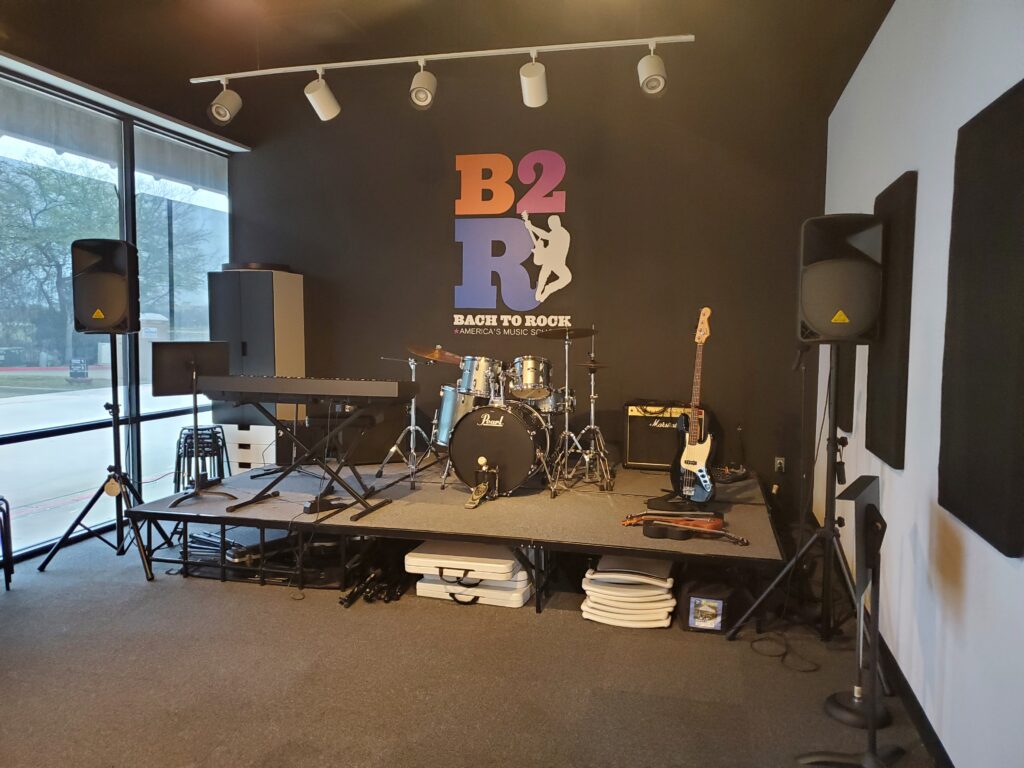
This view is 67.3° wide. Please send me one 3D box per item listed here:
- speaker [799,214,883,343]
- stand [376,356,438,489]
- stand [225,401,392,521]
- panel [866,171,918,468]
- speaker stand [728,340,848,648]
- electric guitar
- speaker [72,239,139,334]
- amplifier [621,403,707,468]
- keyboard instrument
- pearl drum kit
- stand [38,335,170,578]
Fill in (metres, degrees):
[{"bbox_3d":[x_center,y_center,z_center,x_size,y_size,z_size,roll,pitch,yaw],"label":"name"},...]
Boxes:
[{"bbox_3d":[1.482,-0.460,3.417,0.345,0.550,0.280,1,5,13],"label":"speaker"},{"bbox_3d":[-0.737,0.244,5.356,0.480,0.870,0.470,1,5,14],"label":"stand"},{"bbox_3d":[-1.218,0.420,4.638,0.890,0.645,0.500,1,5,14],"label":"stand"},{"bbox_3d":[1.670,-0.271,3.402,0.045,1.210,0.610,1,5,14],"label":"panel"},{"bbox_3d":[1.381,0.523,3.536,0.700,1.440,0.750,1,5,14],"label":"speaker stand"},{"bbox_3d":[1.102,0.125,4.596,0.080,1.170,0.340,4,0,-40],"label":"electric guitar"},{"bbox_3d":[-2.436,-0.583,4.666,0.345,0.550,0.280,-1,5,-7],"label":"speaker"},{"bbox_3d":[1.165,0.393,5.819,0.600,0.500,0.280,2,5,18],"label":"amplifier"},{"bbox_3d":[-1.243,0.032,4.627,1.310,0.145,0.290,1,5,14],"label":"keyboard instrument"},{"bbox_3d":[-0.026,0.151,5.222,1.430,1.085,1.030,1,5,16],"label":"pearl drum kit"},{"bbox_3d":[-2.459,0.409,4.870,0.790,1.430,0.650,1,5,14],"label":"stand"}]

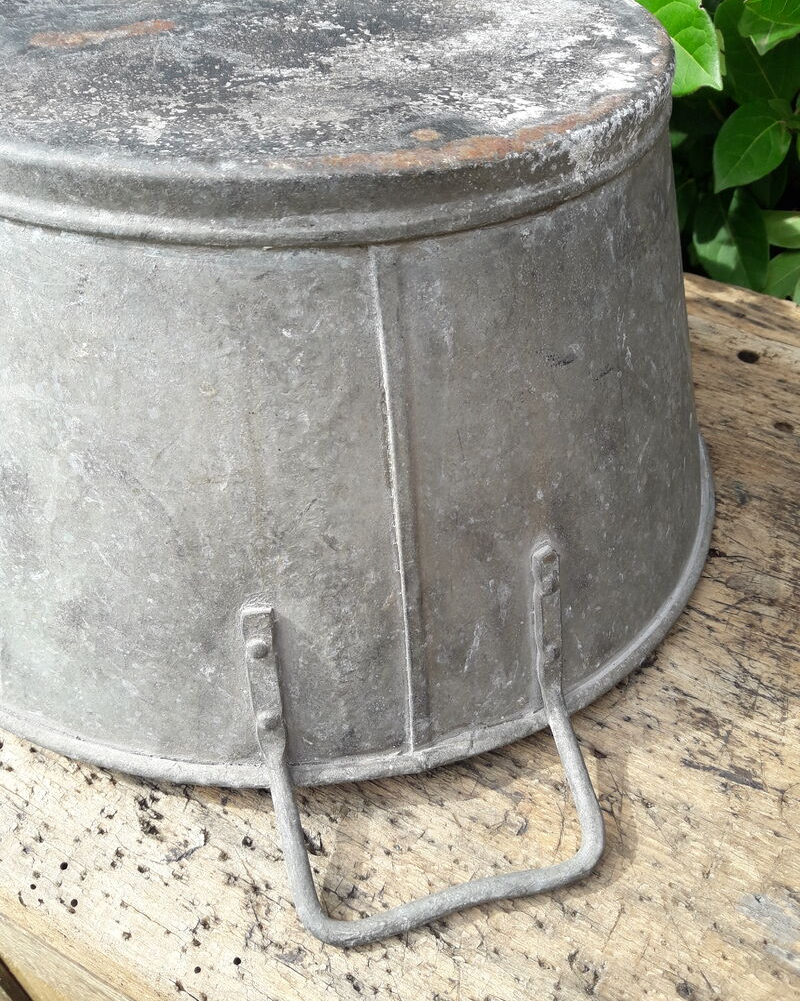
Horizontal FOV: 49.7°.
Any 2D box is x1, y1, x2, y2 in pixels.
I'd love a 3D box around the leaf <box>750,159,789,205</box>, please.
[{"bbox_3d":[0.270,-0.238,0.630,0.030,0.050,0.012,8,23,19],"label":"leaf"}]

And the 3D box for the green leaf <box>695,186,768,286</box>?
[{"bbox_3d":[0.231,-0.181,0.600,0.047,0.078,0.018,-10,19,30],"label":"green leaf"}]

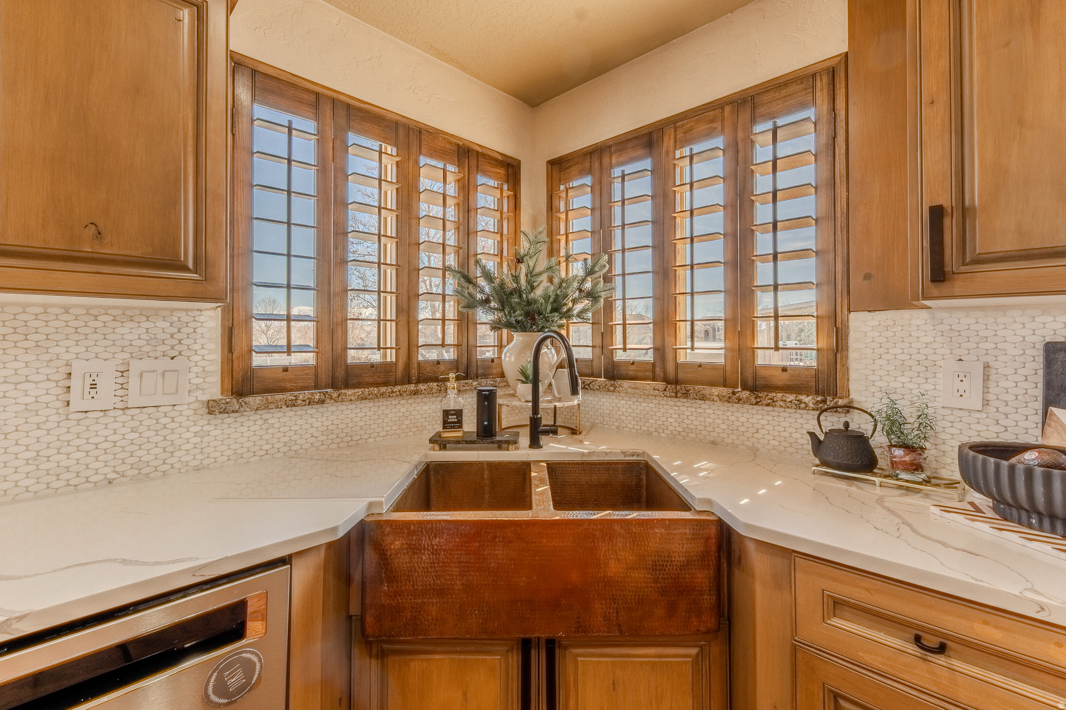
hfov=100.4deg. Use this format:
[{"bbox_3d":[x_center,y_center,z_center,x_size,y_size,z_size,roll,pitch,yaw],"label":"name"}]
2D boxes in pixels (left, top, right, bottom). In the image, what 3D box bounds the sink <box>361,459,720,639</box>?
[{"bbox_3d":[0.015,0.503,1.292,0.828,0.276,0.536,0,2,-1],"label":"sink"}]

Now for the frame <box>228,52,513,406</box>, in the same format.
[{"bbox_3d":[-0.476,-0.396,1.708,0.075,1.010,1.191,2,3,44],"label":"frame"}]

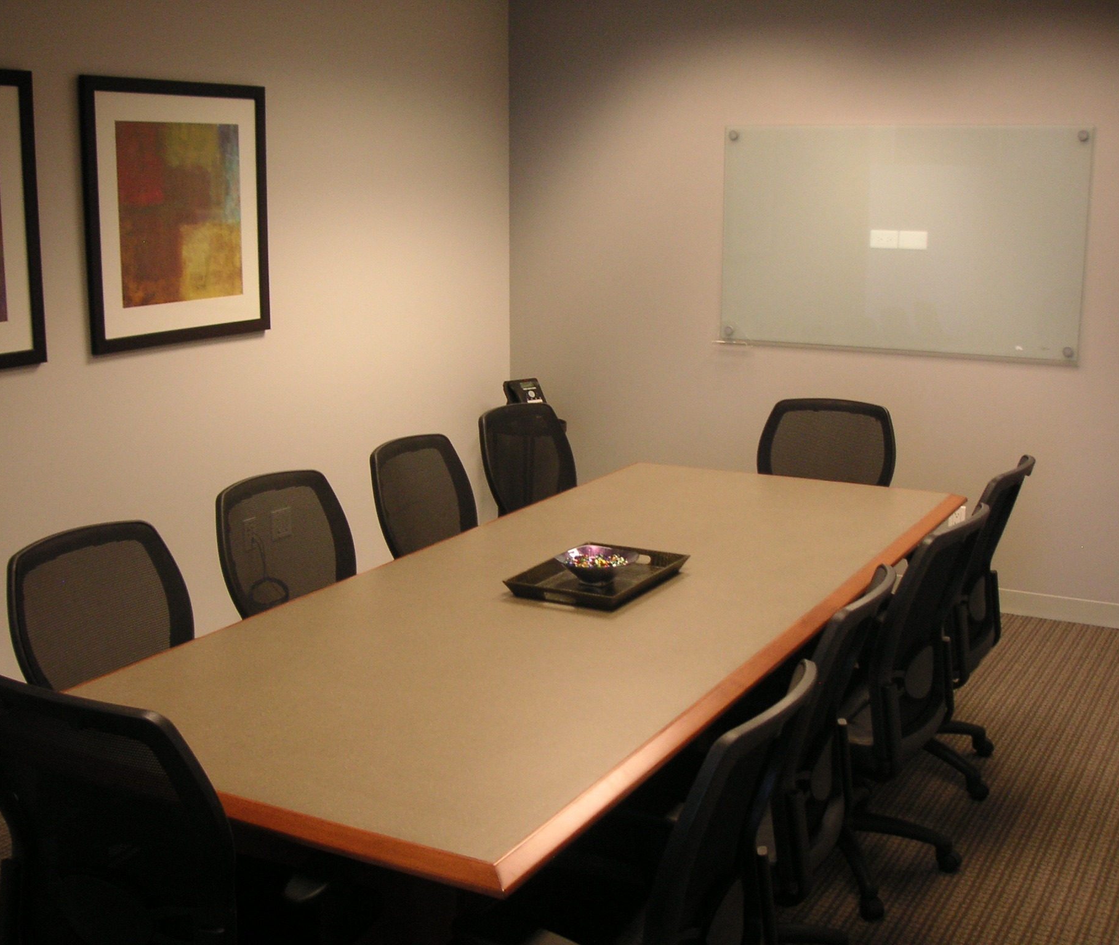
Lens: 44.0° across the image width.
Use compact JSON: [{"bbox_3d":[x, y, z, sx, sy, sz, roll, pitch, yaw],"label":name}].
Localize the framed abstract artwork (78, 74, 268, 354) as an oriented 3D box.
[{"bbox_3d":[-1.267,-0.864,4.660,0.030,0.852,0.861,7,13,27],"label":"framed abstract artwork"}]

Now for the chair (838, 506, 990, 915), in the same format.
[{"bbox_3d":[0.746,0.542,3.569,0.630,0.976,0.620,8,14,32],"label":"chair"}]

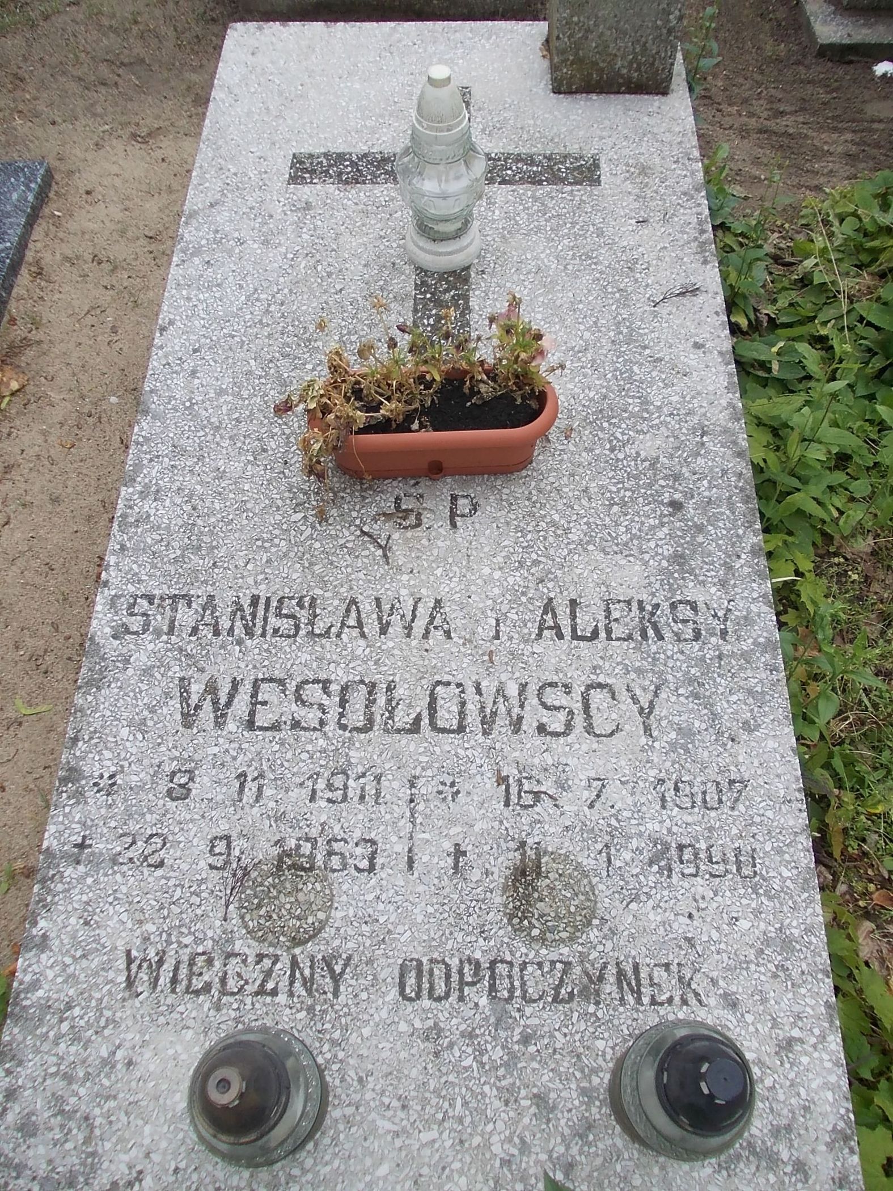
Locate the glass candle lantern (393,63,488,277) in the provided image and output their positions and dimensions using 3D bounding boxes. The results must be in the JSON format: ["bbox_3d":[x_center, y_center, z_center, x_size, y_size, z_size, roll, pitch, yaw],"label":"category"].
[{"bbox_3d":[-0.007,-0.605,1.358,0.129,0.276,0.129,1,61,1],"label":"glass candle lantern"}]

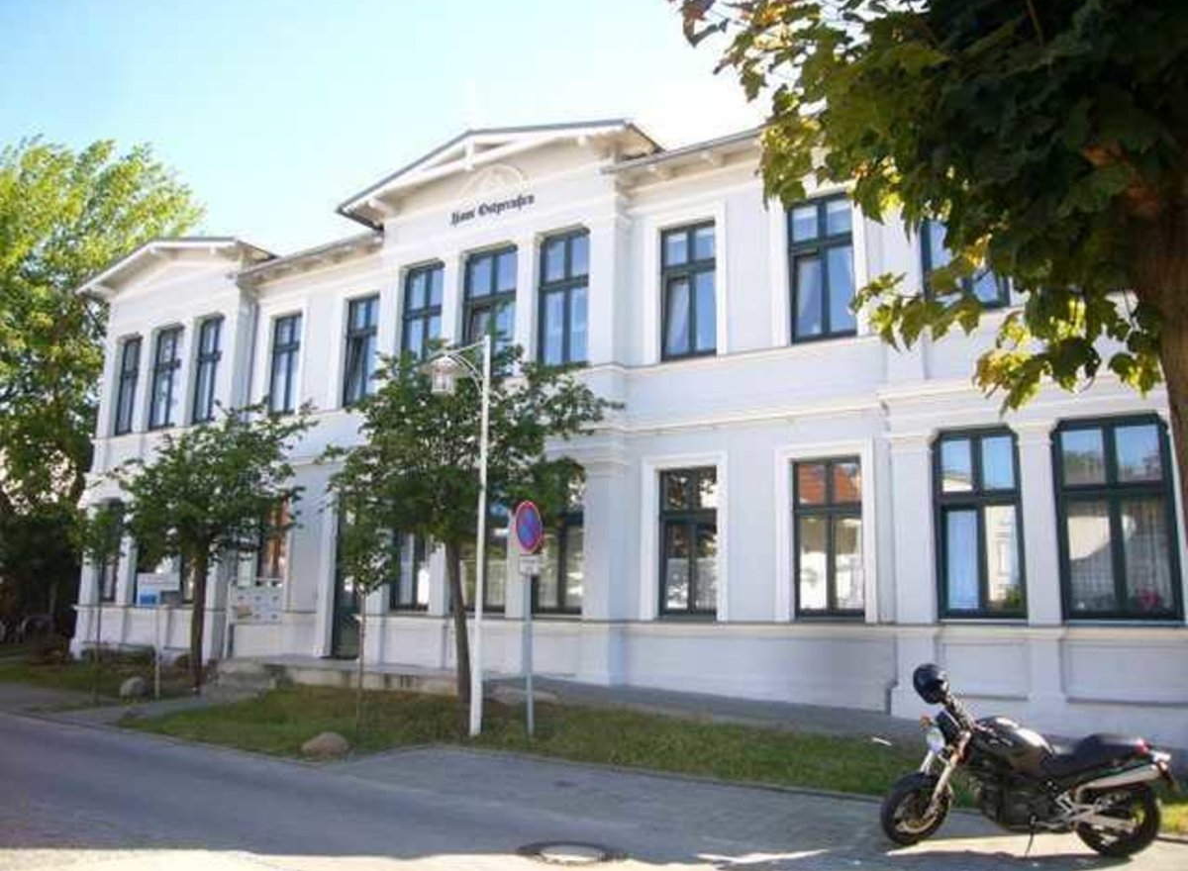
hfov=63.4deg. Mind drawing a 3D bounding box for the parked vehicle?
[{"bbox_3d":[3.108,2.404,7.016,2.060,1.240,0.750,-1,-10,10],"label":"parked vehicle"}]

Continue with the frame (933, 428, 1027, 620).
[{"bbox_3d":[4.788,1.072,11.948,1.052,2.358,0.150,-6,-11,31],"label":"frame"}]

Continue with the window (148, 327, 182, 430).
[{"bbox_3d":[-9.466,-1.303,21.344,1.046,2.214,0.150,-6,-11,31],"label":"window"}]

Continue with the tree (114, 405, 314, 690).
[{"bbox_3d":[-6.355,1.778,16.007,3.110,4.664,3.110,5,-11,-21],"label":"tree"}]

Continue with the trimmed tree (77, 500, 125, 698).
[{"bbox_3d":[-7.199,2.384,13.939,0.618,2.857,0.618,6,-11,-26],"label":"trimmed tree"}]

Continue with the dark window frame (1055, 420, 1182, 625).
[{"bbox_3d":[6.062,0.947,11.168,1.236,2.352,0.150,-6,-11,31],"label":"dark window frame"}]

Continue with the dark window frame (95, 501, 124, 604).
[{"bbox_3d":[-11.101,2.655,22.031,0.822,2.283,0.150,-6,-12,32],"label":"dark window frame"}]

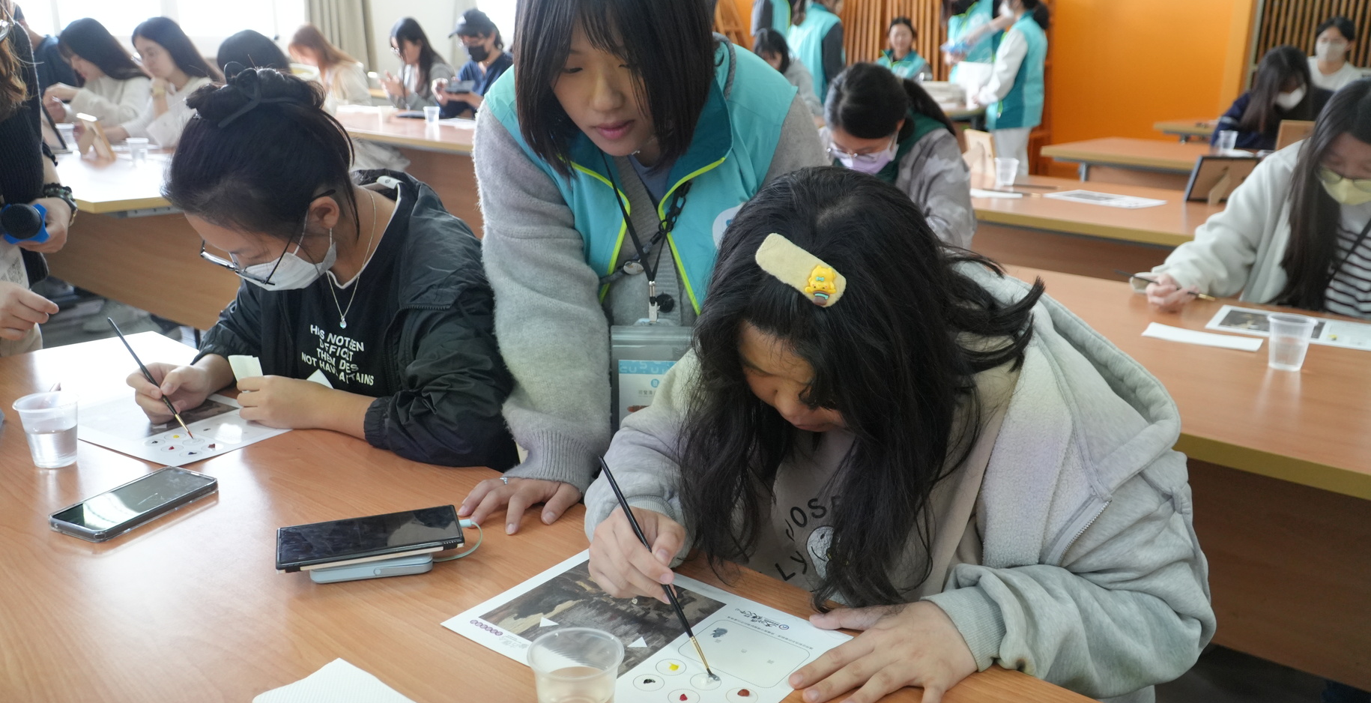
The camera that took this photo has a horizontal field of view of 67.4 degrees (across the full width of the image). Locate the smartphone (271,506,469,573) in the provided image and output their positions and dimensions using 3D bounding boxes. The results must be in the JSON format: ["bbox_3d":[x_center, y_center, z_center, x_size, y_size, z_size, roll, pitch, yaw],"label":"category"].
[{"bbox_3d":[-0.303,0.183,0.992,0.167,0.011,0.080,-5,19,-19],"label":"smartphone"}]

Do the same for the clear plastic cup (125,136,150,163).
[{"bbox_3d":[-1.949,-0.716,3.668,0.071,0.077,0.071,14,22,35],"label":"clear plastic cup"}]

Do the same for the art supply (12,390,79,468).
[{"bbox_3d":[-0.768,0.097,1.249,0.071,0.077,0.071,0,18,0],"label":"art supply"}]

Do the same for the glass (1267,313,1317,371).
[{"bbox_3d":[0.962,-0.013,1.638,0.071,0.077,0.071,0,18,0],"label":"glass"}]

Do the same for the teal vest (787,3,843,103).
[{"bbox_3d":[0.785,-1.747,6.216,0.420,0.680,0.270,14,22,35],"label":"teal vest"}]

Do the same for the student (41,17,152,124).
[{"bbox_3d":[-2.436,-0.802,4.483,0.470,1.220,0.700,14,22,35],"label":"student"}]

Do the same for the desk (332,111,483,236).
[{"bbox_3d":[-1.173,-0.710,5.034,1.800,0.740,0.780,14,22,35],"label":"desk"}]

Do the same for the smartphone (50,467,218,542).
[{"bbox_3d":[-0.610,0.168,1.151,0.080,0.011,0.155,10,20,28],"label":"smartphone"}]

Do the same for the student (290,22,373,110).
[{"bbox_3d":[-2.006,-1.262,5.957,0.460,1.200,0.700,14,22,35],"label":"student"}]

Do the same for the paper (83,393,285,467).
[{"bbox_3d":[-0.697,0.095,1.362,0.295,0.003,0.207,9,20,24],"label":"paper"}]

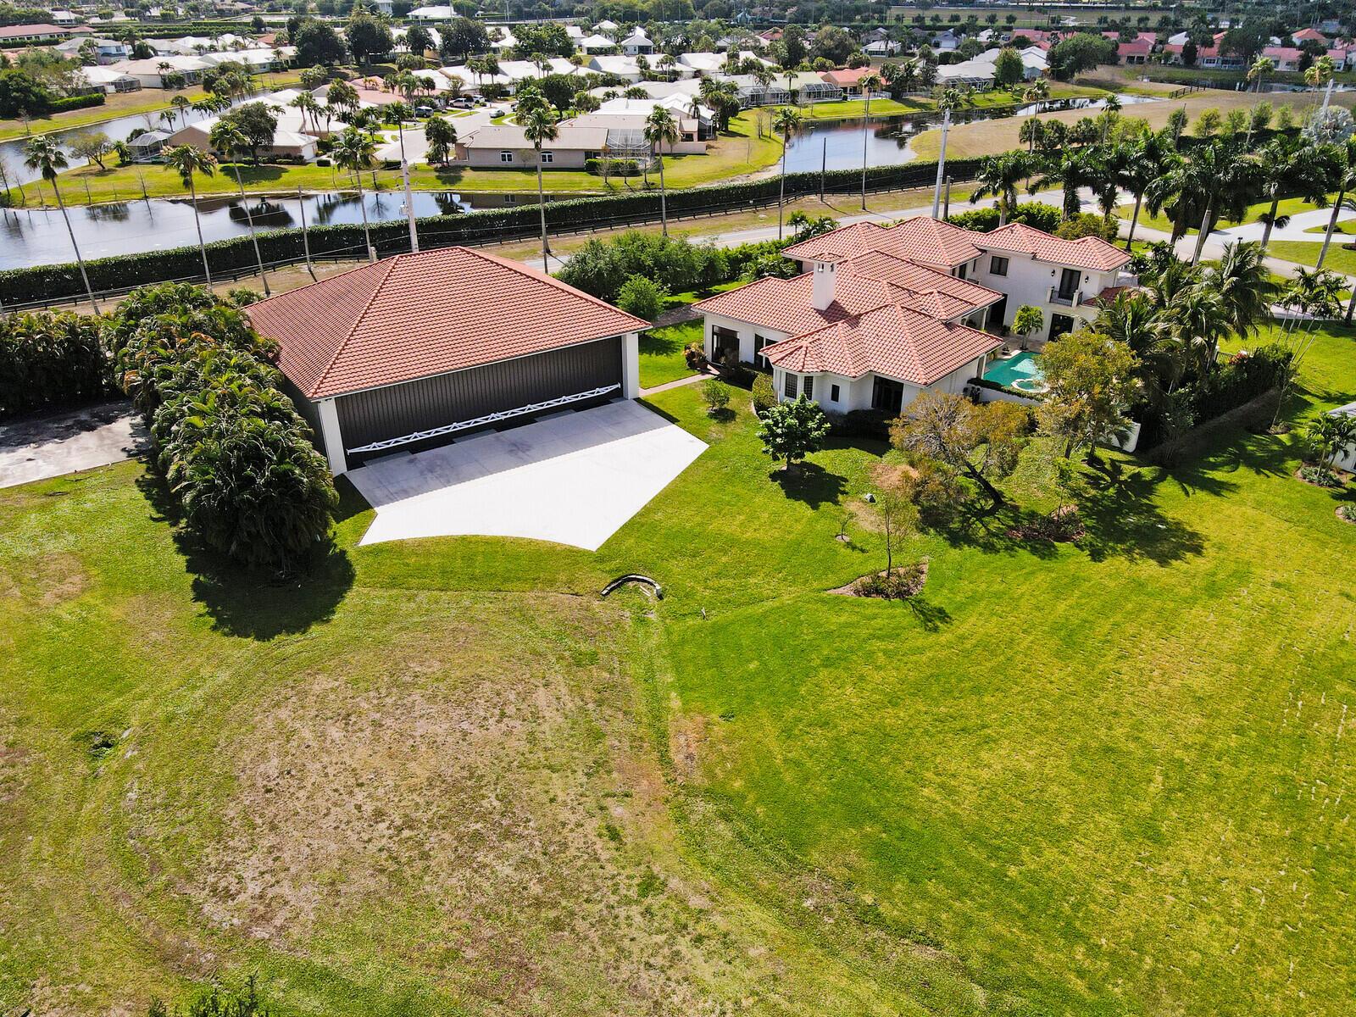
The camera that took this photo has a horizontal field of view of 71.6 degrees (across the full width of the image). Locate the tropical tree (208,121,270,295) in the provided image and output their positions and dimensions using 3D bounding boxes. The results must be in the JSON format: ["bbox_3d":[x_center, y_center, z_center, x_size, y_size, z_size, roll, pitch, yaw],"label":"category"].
[{"bbox_3d":[-40.066,-27.677,88.196,4.000,15.400,4.000,-1,30,0],"label":"tropical tree"}]

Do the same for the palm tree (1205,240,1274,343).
[{"bbox_3d":[38.131,-13.177,66.435,5.400,10.400,5.400,-1,30,0],"label":"palm tree"}]

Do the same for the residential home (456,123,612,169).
[{"bbox_3d":[-22.315,-56.800,146.331,23.500,4.900,12.500,2,31,4],"label":"residential home"}]

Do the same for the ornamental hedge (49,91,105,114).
[{"bbox_3d":[-124.771,-84.166,195.322,2.200,2.100,12.800,10,32,17],"label":"ornamental hedge"}]

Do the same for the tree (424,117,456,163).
[{"bbox_3d":[-36.723,-56.817,145.299,5.200,7.200,5.000,0,30,0],"label":"tree"}]

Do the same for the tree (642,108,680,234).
[{"bbox_3d":[-1.720,-37.403,105.130,4.000,13.700,4.000,0,31,0],"label":"tree"}]

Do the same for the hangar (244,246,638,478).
[{"bbox_3d":[-17.160,-13.437,68.050,23.210,10.350,20.610,-18,34,-27],"label":"hangar"}]

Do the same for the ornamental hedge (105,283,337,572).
[{"bbox_3d":[-28.612,-5.882,57.812,7.300,8.100,25.000,-20,36,-30],"label":"ornamental hedge"}]

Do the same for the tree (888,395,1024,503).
[{"bbox_3d":[15.790,-3.773,55.217,8.600,5.900,7.800,0,30,0],"label":"tree"}]

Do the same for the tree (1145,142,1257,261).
[{"bbox_3d":[52.152,-30.082,94.032,9.000,12.300,9.000,0,31,0],"label":"tree"}]

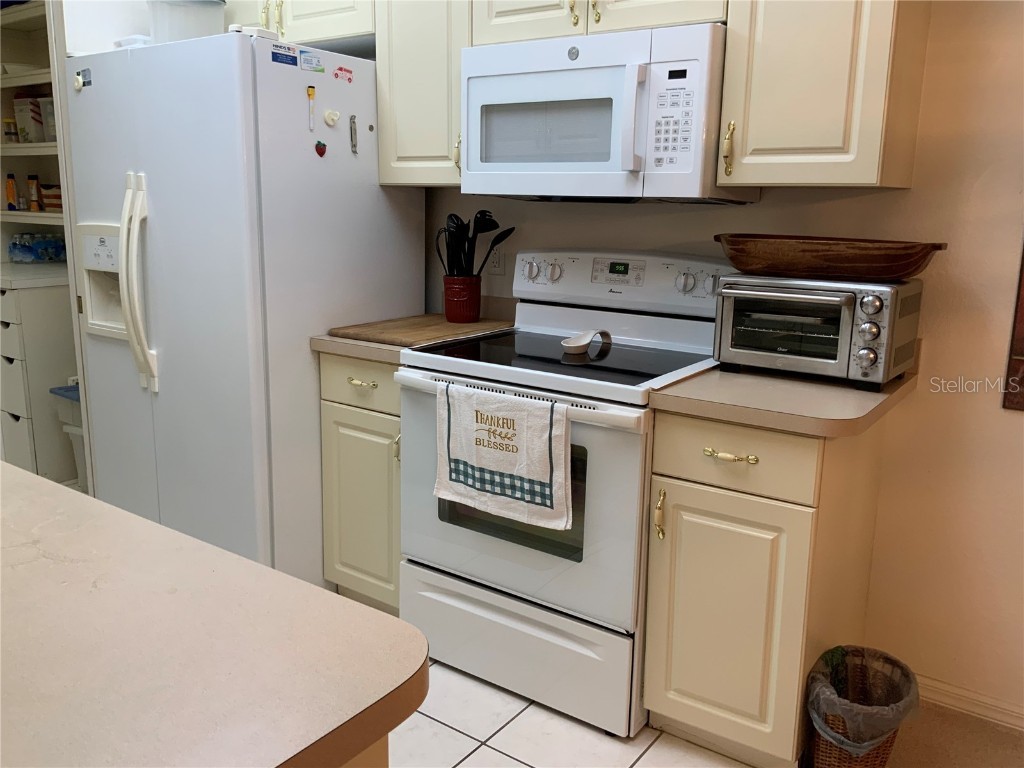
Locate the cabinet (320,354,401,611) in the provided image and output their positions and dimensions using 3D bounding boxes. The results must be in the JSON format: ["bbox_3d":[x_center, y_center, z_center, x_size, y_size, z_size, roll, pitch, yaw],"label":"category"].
[{"bbox_3d":[-0.285,0.298,2.837,0.363,0.848,0.613,9,15,34],"label":"cabinet"}]

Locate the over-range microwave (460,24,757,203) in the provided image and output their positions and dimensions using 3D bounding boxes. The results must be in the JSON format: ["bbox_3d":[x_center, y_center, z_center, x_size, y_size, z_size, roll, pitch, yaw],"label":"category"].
[{"bbox_3d":[0.259,-0.711,2.368,0.751,0.406,0.410,9,15,34],"label":"over-range microwave"}]

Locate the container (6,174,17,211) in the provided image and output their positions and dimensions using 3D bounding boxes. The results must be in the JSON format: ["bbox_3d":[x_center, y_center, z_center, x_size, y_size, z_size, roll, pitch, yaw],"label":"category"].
[{"bbox_3d":[-2.703,-1.031,4.622,0.052,0.190,0.052,9,15,34],"label":"container"}]

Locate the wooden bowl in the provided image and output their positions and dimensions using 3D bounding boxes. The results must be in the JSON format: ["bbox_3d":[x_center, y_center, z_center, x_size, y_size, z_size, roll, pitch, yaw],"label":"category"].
[{"bbox_3d":[0.793,-0.323,2.200,0.578,0.104,0.310,9,14,34],"label":"wooden bowl"}]

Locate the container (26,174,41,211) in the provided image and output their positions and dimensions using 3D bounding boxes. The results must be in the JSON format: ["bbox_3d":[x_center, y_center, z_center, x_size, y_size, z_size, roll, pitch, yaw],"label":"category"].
[{"bbox_3d":[-2.500,-0.993,4.475,0.060,0.185,0.060,9,15,34],"label":"container"}]

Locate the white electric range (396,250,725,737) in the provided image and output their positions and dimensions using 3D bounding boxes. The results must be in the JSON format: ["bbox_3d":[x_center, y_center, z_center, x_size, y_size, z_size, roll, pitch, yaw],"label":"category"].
[{"bbox_3d":[0.162,0.238,2.468,0.758,1.165,0.655,9,15,34],"label":"white electric range"}]

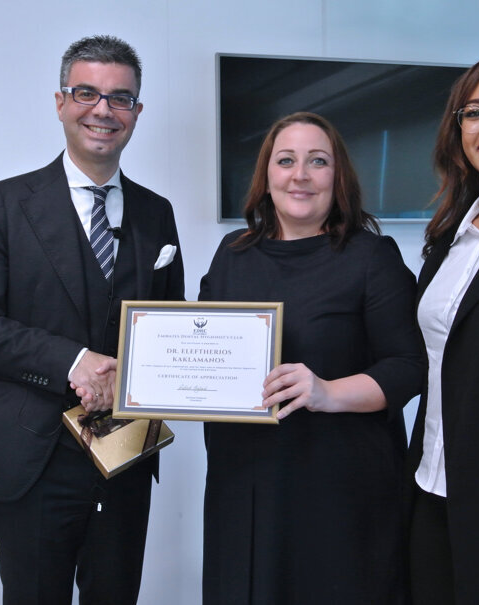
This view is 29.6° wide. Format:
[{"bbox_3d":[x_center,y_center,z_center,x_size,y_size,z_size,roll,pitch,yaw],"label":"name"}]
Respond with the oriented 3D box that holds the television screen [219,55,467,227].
[{"bbox_3d":[0.458,-0.639,3.633,1.122,0.649,0.060,-1,3,-14],"label":"television screen"}]

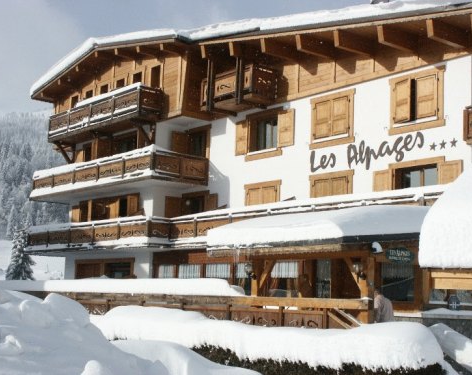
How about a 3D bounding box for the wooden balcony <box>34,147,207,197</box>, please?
[{"bbox_3d":[-5.286,-0.308,34.915,2.618,0.991,10.210,8,-10,-38],"label":"wooden balcony"}]

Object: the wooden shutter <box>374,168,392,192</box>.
[{"bbox_3d":[4.425,0.179,24.608,0.060,1.400,0.720,8,-10,-38],"label":"wooden shutter"}]

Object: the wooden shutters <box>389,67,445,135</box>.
[{"bbox_3d":[5.321,-2.550,23.992,0.150,1.680,2.050,8,-10,-38],"label":"wooden shutters"}]

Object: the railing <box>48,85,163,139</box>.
[{"bbox_3d":[-5.838,-2.934,35.091,1.159,1.262,7.817,8,-10,-38],"label":"railing"}]

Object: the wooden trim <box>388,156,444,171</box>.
[{"bbox_3d":[5.255,-0.702,23.721,0.100,0.190,2.066,8,-10,-38],"label":"wooden trim"}]

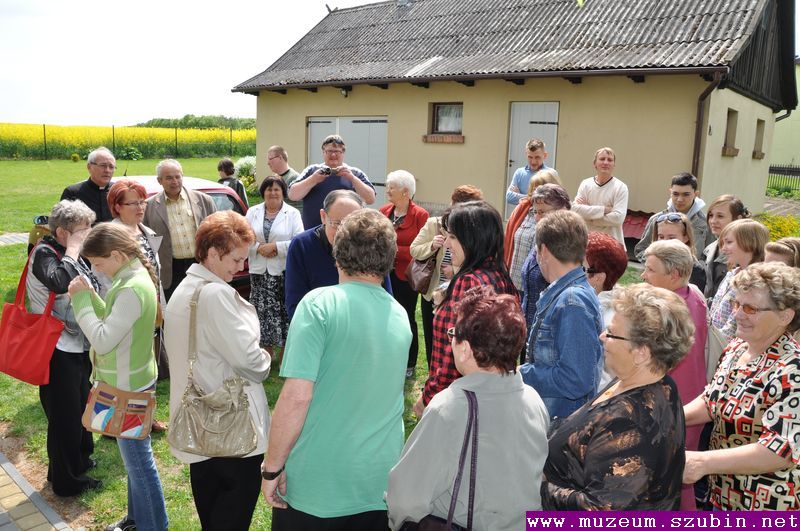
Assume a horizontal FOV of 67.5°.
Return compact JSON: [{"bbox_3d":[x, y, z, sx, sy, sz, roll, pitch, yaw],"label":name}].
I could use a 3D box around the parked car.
[{"bbox_3d":[-3.050,-0.405,7.200,1.660,1.430,3.850,-6,14,-34],"label":"parked car"}]

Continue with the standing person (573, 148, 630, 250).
[{"bbox_3d":[1.880,-0.238,5.784,0.550,1.770,0.360,6,13,16],"label":"standing person"}]

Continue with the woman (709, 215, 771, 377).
[{"bbox_3d":[1.809,0.527,3.362,0.340,1.580,0.480,4,12,8],"label":"woman"}]

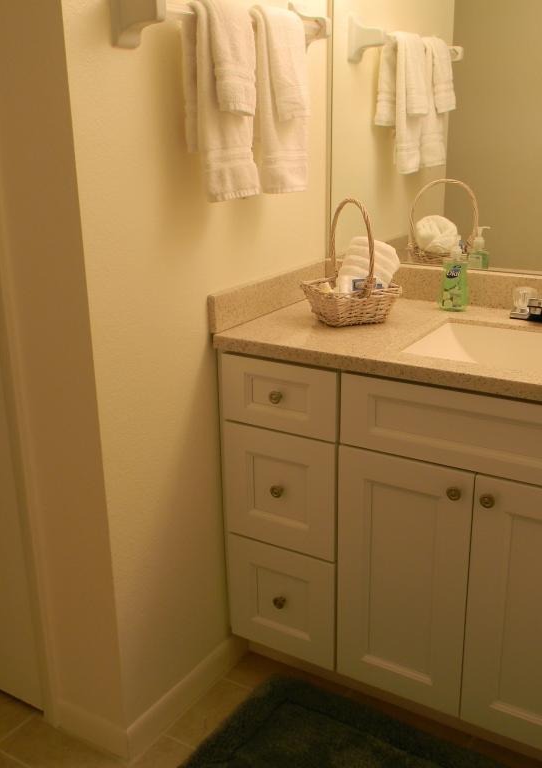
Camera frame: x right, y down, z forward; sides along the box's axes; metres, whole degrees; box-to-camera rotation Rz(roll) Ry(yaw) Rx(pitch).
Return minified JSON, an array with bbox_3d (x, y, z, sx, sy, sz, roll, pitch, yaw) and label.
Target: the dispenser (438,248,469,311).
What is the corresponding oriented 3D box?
[{"bbox_3d":[0.452,-0.266,2.043,0.080,0.166,0.053,10,21,31],"label":"dispenser"}]

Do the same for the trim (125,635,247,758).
[{"bbox_3d":[-0.192,0.727,1.990,0.015,0.084,0.468,10,21,31],"label":"trim"}]

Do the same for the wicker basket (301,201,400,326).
[{"bbox_3d":[0.186,-0.287,1.934,0.175,0.282,0.195,-8,19,-20],"label":"wicker basket"}]

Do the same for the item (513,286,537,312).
[{"bbox_3d":[0.601,-0.200,1.958,0.055,0.060,0.055,10,21,31],"label":"item"}]

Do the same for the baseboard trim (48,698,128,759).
[{"bbox_3d":[-0.403,0.772,1.863,0.228,0.084,0.015,10,21,31],"label":"baseboard trim"}]

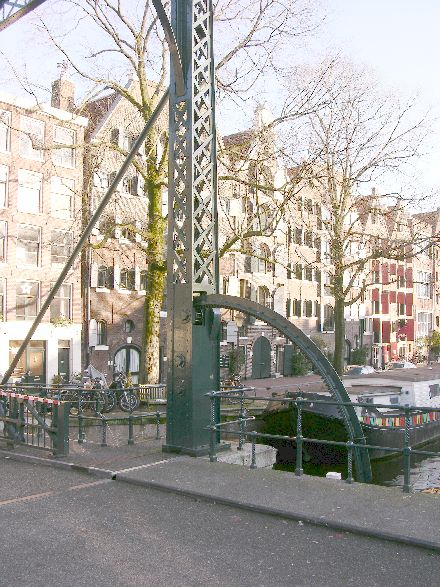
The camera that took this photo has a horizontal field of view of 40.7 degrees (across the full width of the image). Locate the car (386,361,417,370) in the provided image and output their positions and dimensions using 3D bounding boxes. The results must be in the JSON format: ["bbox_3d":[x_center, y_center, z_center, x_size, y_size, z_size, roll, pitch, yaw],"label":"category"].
[{"bbox_3d":[10.249,4.612,33.440,1.740,1.480,4.200,0,-5,-6],"label":"car"}]

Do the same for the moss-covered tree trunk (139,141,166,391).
[{"bbox_3d":[-2.473,-0.683,22.409,0.800,9.970,0.750,0,-5,0],"label":"moss-covered tree trunk"}]

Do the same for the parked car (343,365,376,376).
[{"bbox_3d":[6.988,4.307,29.440,1.720,1.470,4.100,0,-5,-6],"label":"parked car"}]

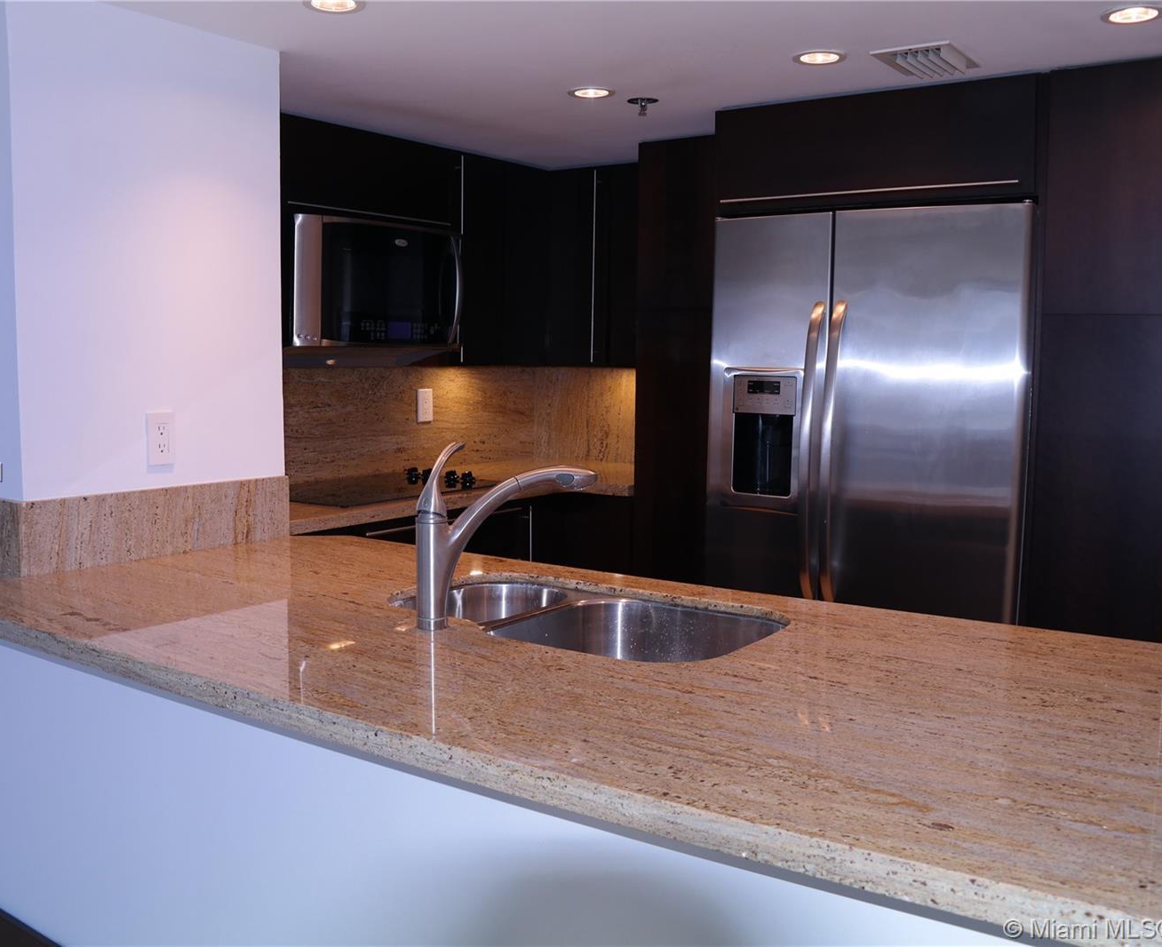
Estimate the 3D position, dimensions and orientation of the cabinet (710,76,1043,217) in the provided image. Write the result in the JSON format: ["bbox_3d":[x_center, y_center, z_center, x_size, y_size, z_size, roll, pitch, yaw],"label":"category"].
[{"bbox_3d":[0.963,-0.938,3.287,0.910,0.310,0.650,4,7,32],"label":"cabinet"}]

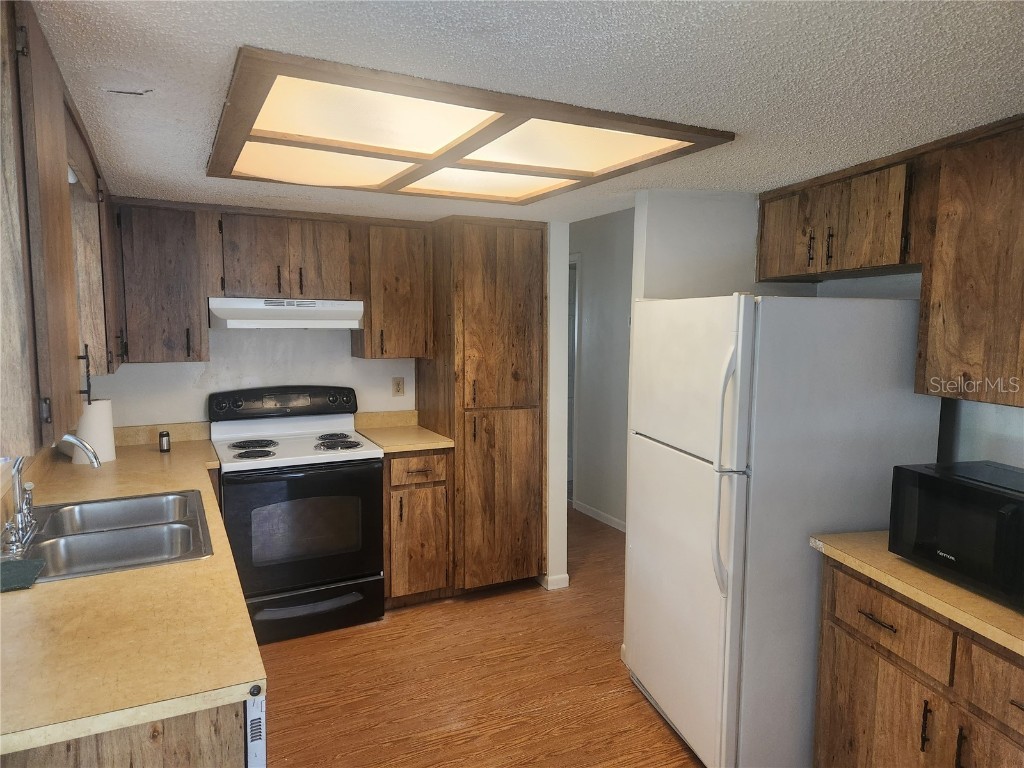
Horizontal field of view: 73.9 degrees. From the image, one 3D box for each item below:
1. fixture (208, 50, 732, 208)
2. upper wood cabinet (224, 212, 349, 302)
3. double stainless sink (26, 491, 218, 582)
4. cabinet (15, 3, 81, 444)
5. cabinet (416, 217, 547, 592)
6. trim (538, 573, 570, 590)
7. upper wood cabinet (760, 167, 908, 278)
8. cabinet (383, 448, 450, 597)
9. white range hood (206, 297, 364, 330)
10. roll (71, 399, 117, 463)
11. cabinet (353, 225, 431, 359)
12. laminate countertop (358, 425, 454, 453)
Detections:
[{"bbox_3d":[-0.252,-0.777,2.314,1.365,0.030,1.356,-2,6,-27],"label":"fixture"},{"bbox_3d":[-1.234,-0.680,3.735,0.690,0.435,0.325,-2,6,-27],"label":"upper wood cabinet"},{"bbox_3d":[-1.279,0.546,2.169,0.560,0.180,0.834,-2,6,-27],"label":"double stainless sink"},{"bbox_3d":[-1.024,-0.290,1.256,0.320,0.778,0.455,-2,6,-27],"label":"cabinet"},{"bbox_3d":[-0.196,0.110,4.166,0.597,2.110,0.635,-2,6,-27],"label":"cabinet"},{"bbox_3d":[0.252,1.173,4.122,0.145,0.081,0.120,-2,6,-27],"label":"trim"},{"bbox_3d":[1.346,-0.603,2.669,0.308,0.351,0.893,-1,6,-12],"label":"upper wood cabinet"},{"bbox_3d":[-0.650,0.763,4.000,0.409,0.864,0.635,-2,6,-27],"label":"cabinet"},{"bbox_3d":[-1.239,-0.381,3.696,0.760,0.153,0.444,-2,6,-27],"label":"white range hood"},{"bbox_3d":[-1.948,0.217,3.176,0.155,0.285,0.160,-2,6,-27],"label":"roll"},{"bbox_3d":[-0.709,-0.542,4.015,0.405,0.763,0.325,-2,6,-27],"label":"cabinet"},{"bbox_3d":[-0.646,0.317,3.946,0.419,0.037,0.635,-2,6,-27],"label":"laminate countertop"}]

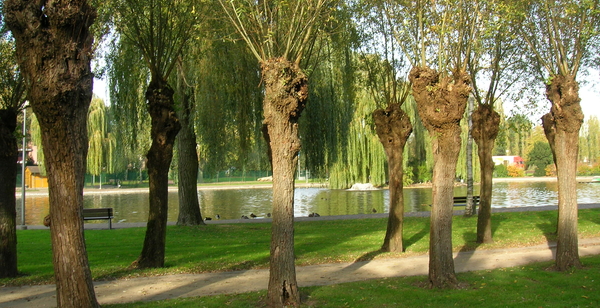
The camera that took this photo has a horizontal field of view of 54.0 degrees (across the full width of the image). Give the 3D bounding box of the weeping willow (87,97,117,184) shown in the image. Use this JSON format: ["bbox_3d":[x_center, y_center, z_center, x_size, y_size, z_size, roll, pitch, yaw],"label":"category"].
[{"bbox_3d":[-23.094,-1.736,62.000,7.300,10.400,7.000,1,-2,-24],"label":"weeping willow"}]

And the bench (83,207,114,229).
[{"bbox_3d":[-7.068,2.155,19.600,1.800,0.760,0.600,1,-2,-23],"label":"bench"}]

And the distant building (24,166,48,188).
[{"bbox_3d":[-28.615,2.576,66.000,3.400,2.500,2.600,1,-2,-42],"label":"distant building"}]

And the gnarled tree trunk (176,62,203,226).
[{"bbox_3d":[-4.050,-0.385,21.600,0.950,6.000,0.900,0,-2,-18],"label":"gnarled tree trunk"}]

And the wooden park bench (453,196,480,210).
[{"bbox_3d":[7.063,2.198,25.000,1.900,0.770,0.600,1,-2,-23],"label":"wooden park bench"}]

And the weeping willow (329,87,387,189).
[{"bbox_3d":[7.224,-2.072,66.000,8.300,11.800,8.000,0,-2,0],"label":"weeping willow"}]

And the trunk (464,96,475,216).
[{"bbox_3d":[7.104,0.084,24.700,0.370,5.050,0.360,0,-2,0],"label":"trunk"}]

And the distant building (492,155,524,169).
[{"bbox_3d":[40.493,1.854,115.000,7.500,3.300,3.000,0,-2,-3],"label":"distant building"}]

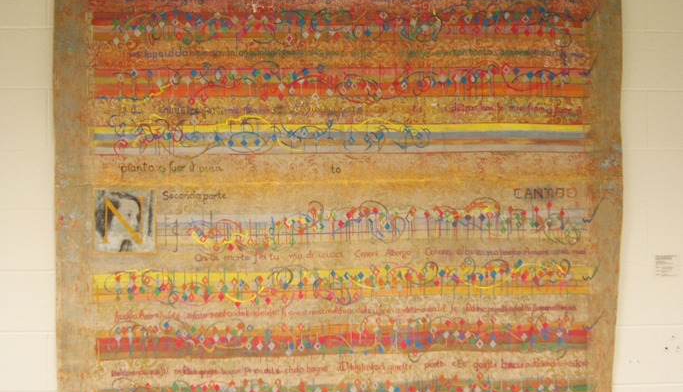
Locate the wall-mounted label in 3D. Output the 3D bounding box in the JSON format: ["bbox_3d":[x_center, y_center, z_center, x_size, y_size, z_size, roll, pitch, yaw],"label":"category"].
[{"bbox_3d":[1.124,0.242,2.650,0.093,0.079,0.005,0,0,-2],"label":"wall-mounted label"}]

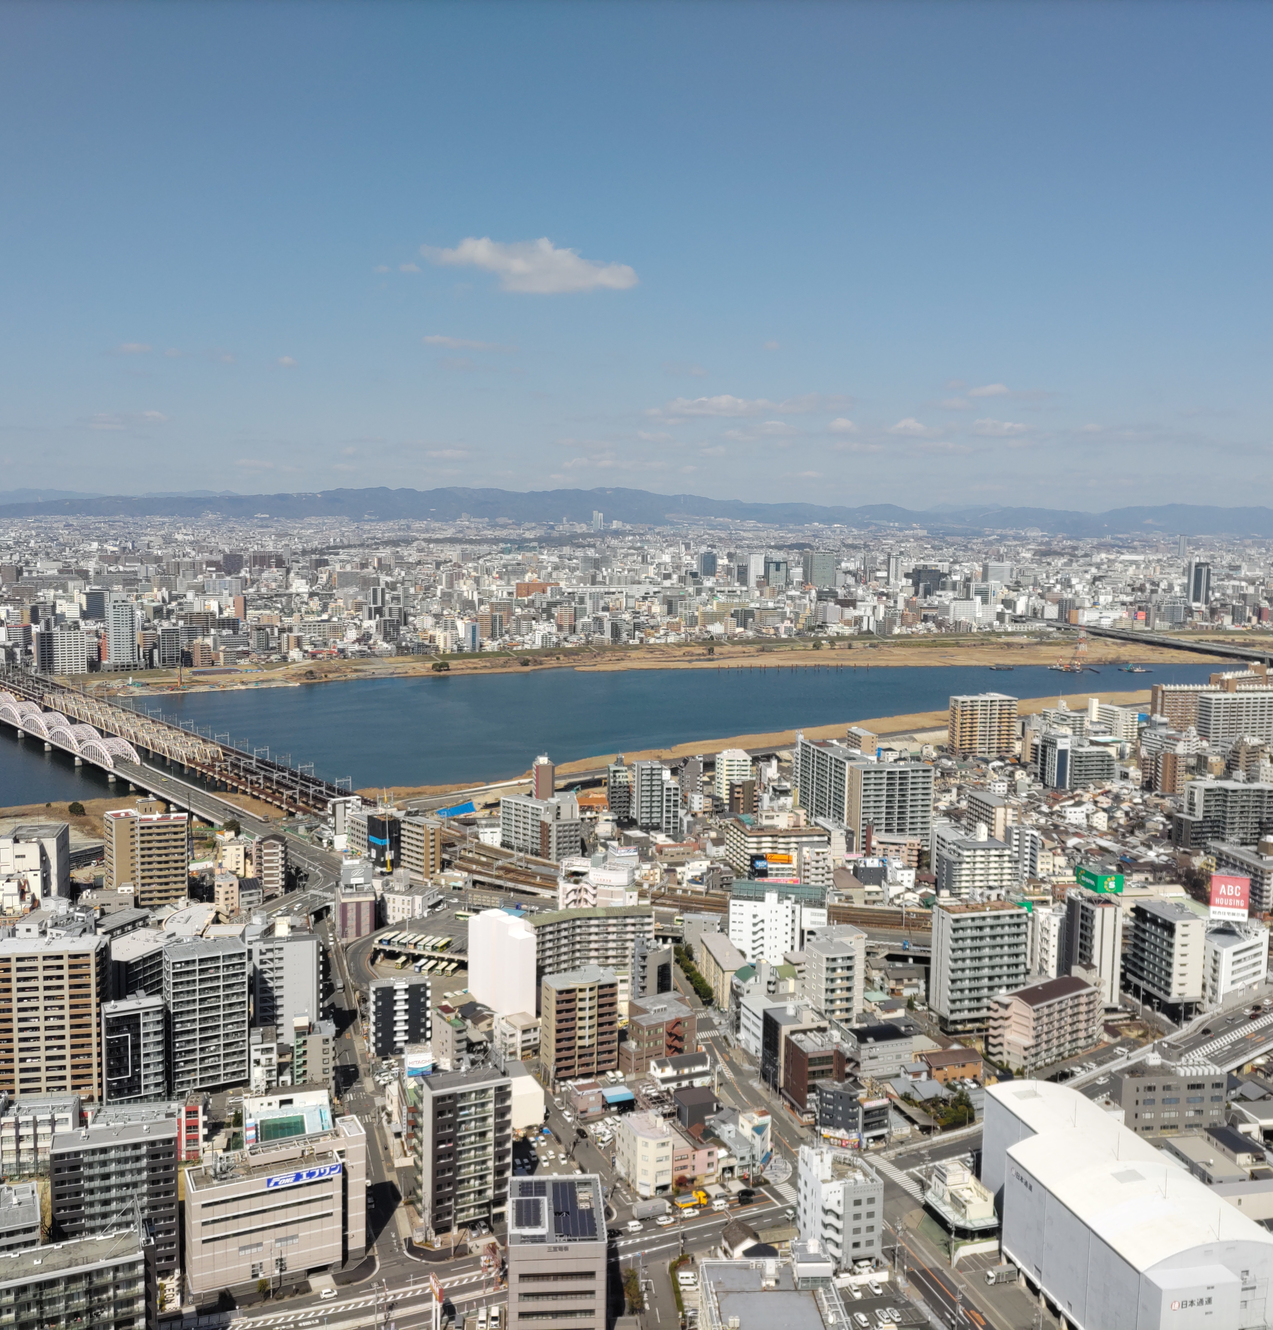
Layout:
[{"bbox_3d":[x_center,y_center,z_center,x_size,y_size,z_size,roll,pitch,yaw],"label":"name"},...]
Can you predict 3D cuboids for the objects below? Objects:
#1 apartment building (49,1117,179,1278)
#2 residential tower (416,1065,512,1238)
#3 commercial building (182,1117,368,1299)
[{"bbox_3d":[-112.420,117.440,288.700,25.110,32.700,9.220,-1,7,-19],"label":"apartment building"},{"bbox_3d":[-39.840,112.600,310.600,18.690,34.290,11.230,-2,7,-25],"label":"residential tower"},{"bbox_3d":[-81.030,121.640,299.130,37.000,29.500,13.000,-2,7,-25],"label":"commercial building"}]

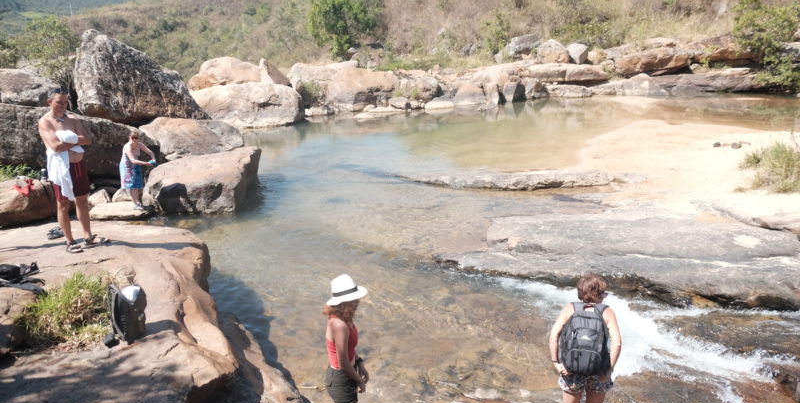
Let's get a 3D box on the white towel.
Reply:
[{"bbox_3d":[-3.500,-0.380,6.300,0.270,0.740,0.360,10,18,35],"label":"white towel"}]

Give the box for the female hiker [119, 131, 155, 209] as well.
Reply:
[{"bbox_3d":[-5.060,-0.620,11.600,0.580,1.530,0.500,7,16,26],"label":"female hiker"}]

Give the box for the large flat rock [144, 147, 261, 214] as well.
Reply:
[{"bbox_3d":[-4.300,-0.450,13.100,2.050,0.880,2.300,0,15,0],"label":"large flat rock"}]

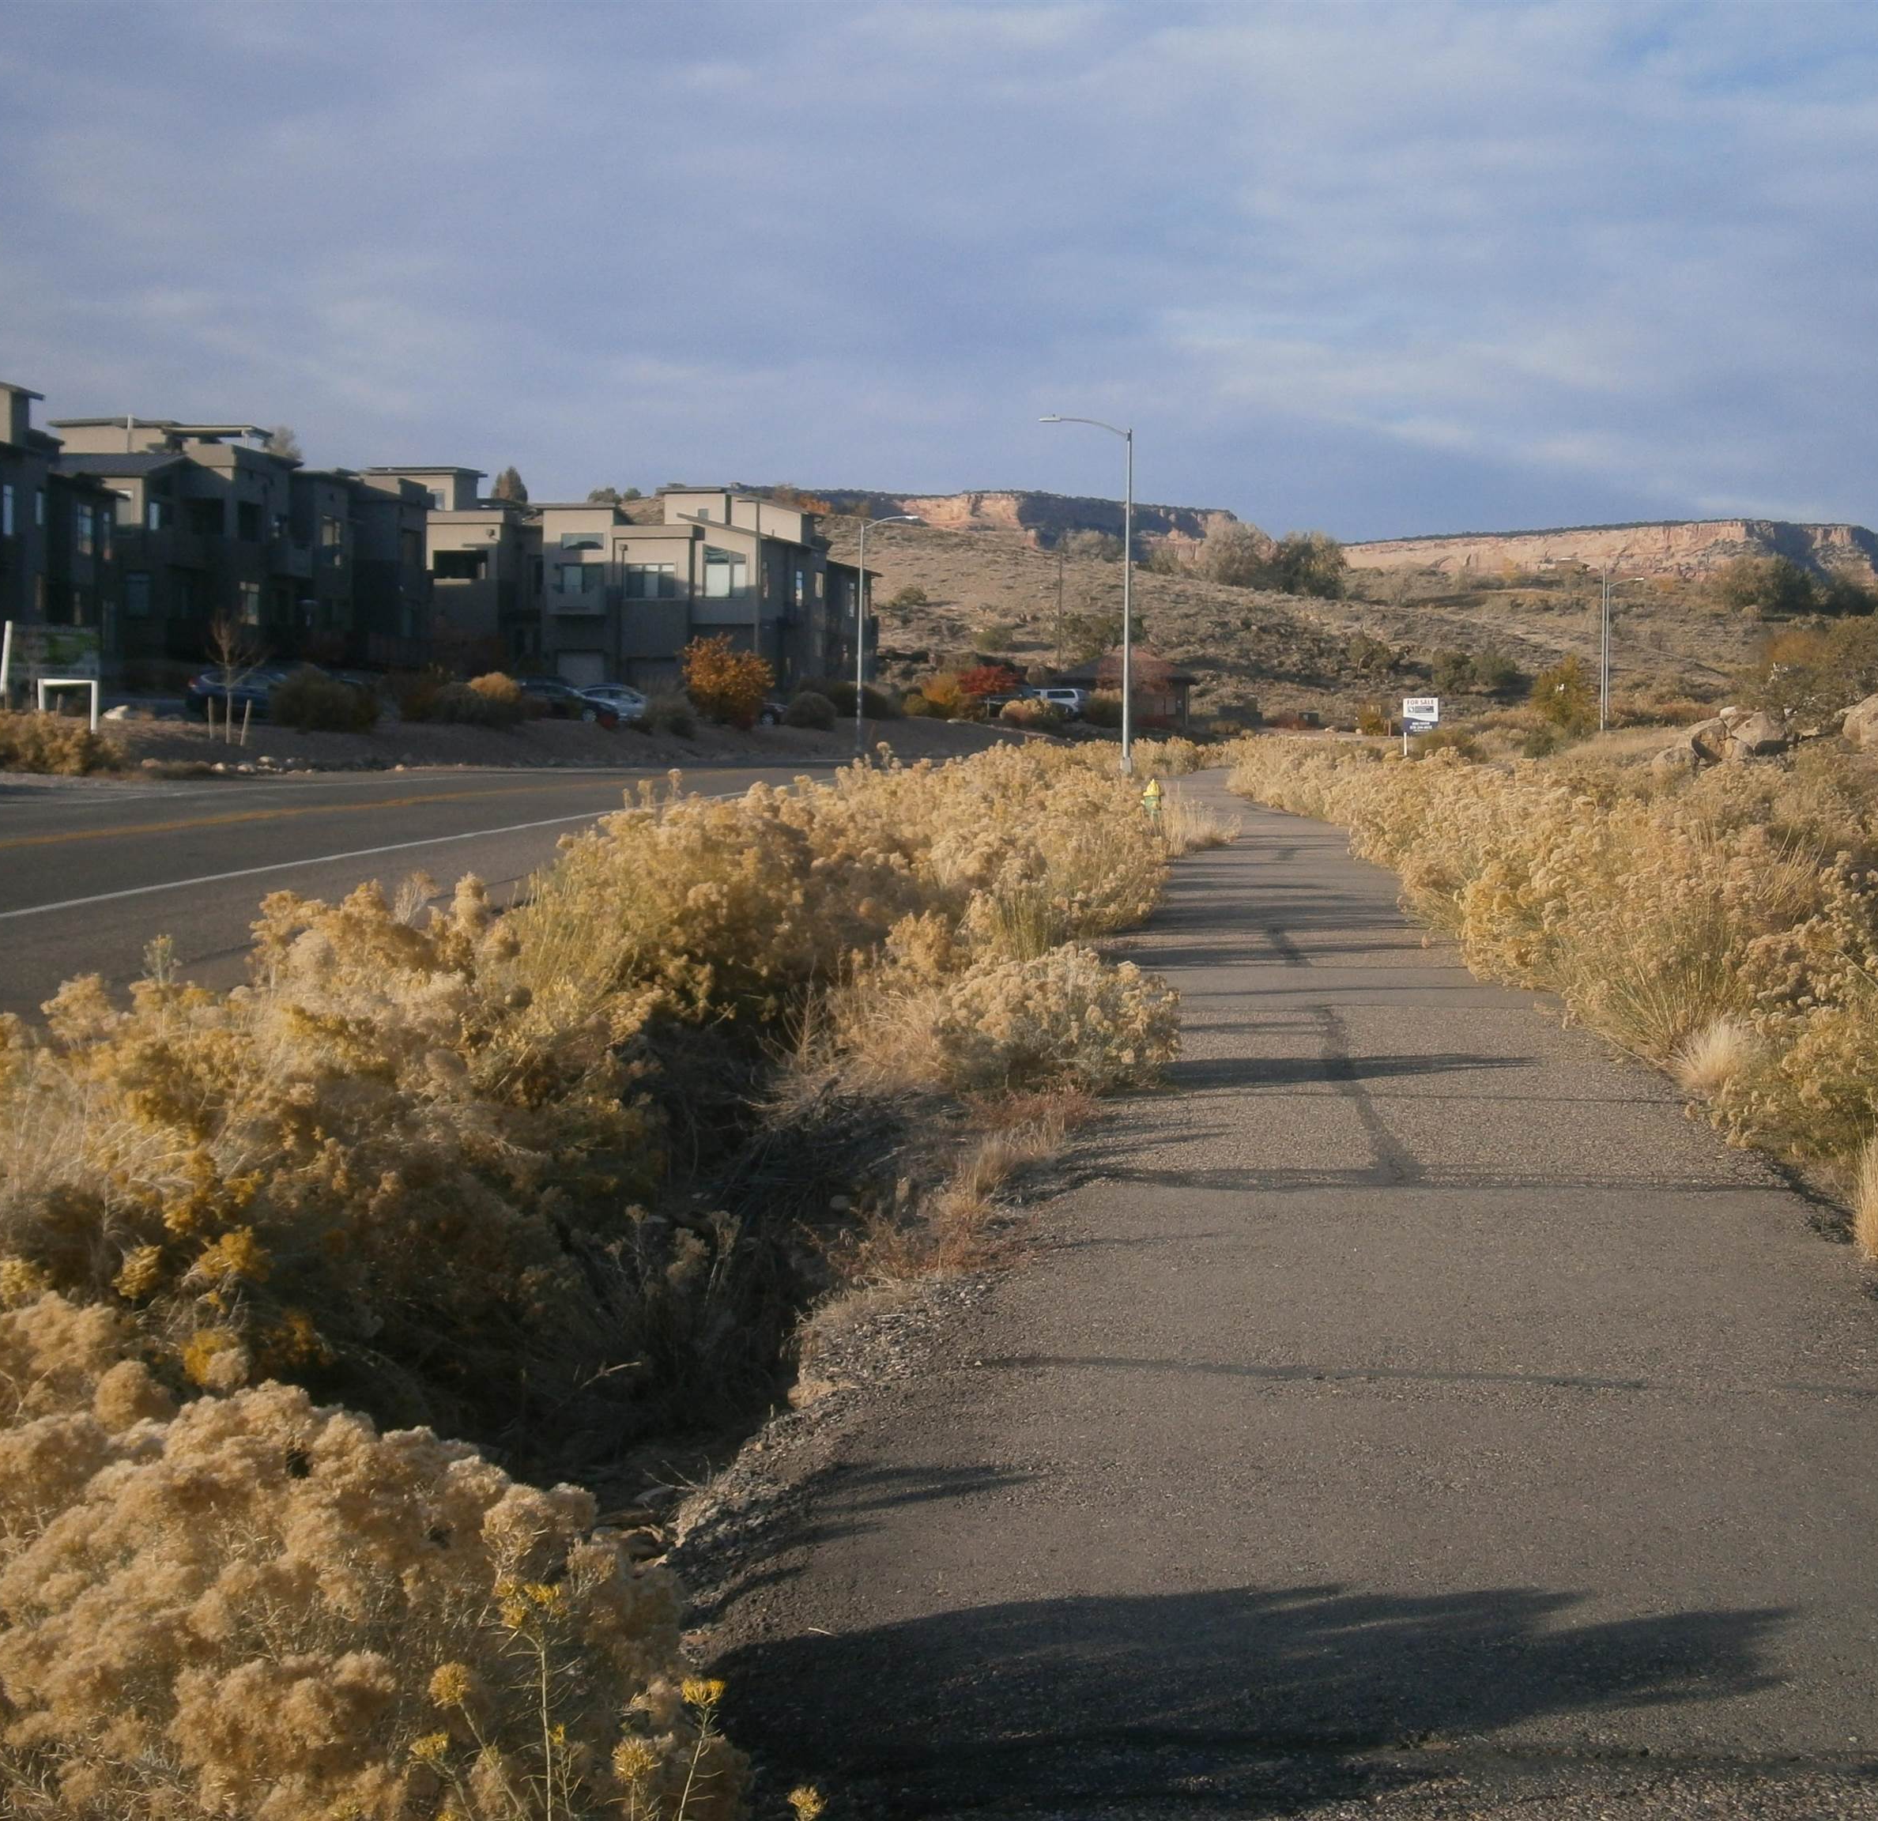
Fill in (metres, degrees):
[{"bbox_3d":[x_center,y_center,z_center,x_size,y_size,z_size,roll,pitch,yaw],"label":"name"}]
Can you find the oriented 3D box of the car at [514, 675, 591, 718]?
[{"bbox_3d":[-12.875,-6.923,139.000,4.500,1.550,1.800,1,2,8],"label":"car"}]

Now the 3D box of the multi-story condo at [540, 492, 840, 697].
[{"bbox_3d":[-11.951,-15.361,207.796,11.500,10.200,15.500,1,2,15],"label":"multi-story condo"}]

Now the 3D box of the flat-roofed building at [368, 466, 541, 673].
[{"bbox_3d":[-21.709,-14.830,190.757,7.000,9.900,8.500,1,2,13],"label":"flat-roofed building"}]

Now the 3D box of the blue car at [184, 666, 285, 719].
[{"bbox_3d":[-21.182,-6.621,130.000,4.500,1.600,1.800,1,2,7],"label":"blue car"}]

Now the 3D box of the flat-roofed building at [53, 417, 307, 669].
[{"bbox_3d":[-29.222,-13.602,161.394,8.000,9.800,10.000,1,2,9],"label":"flat-roofed building"}]

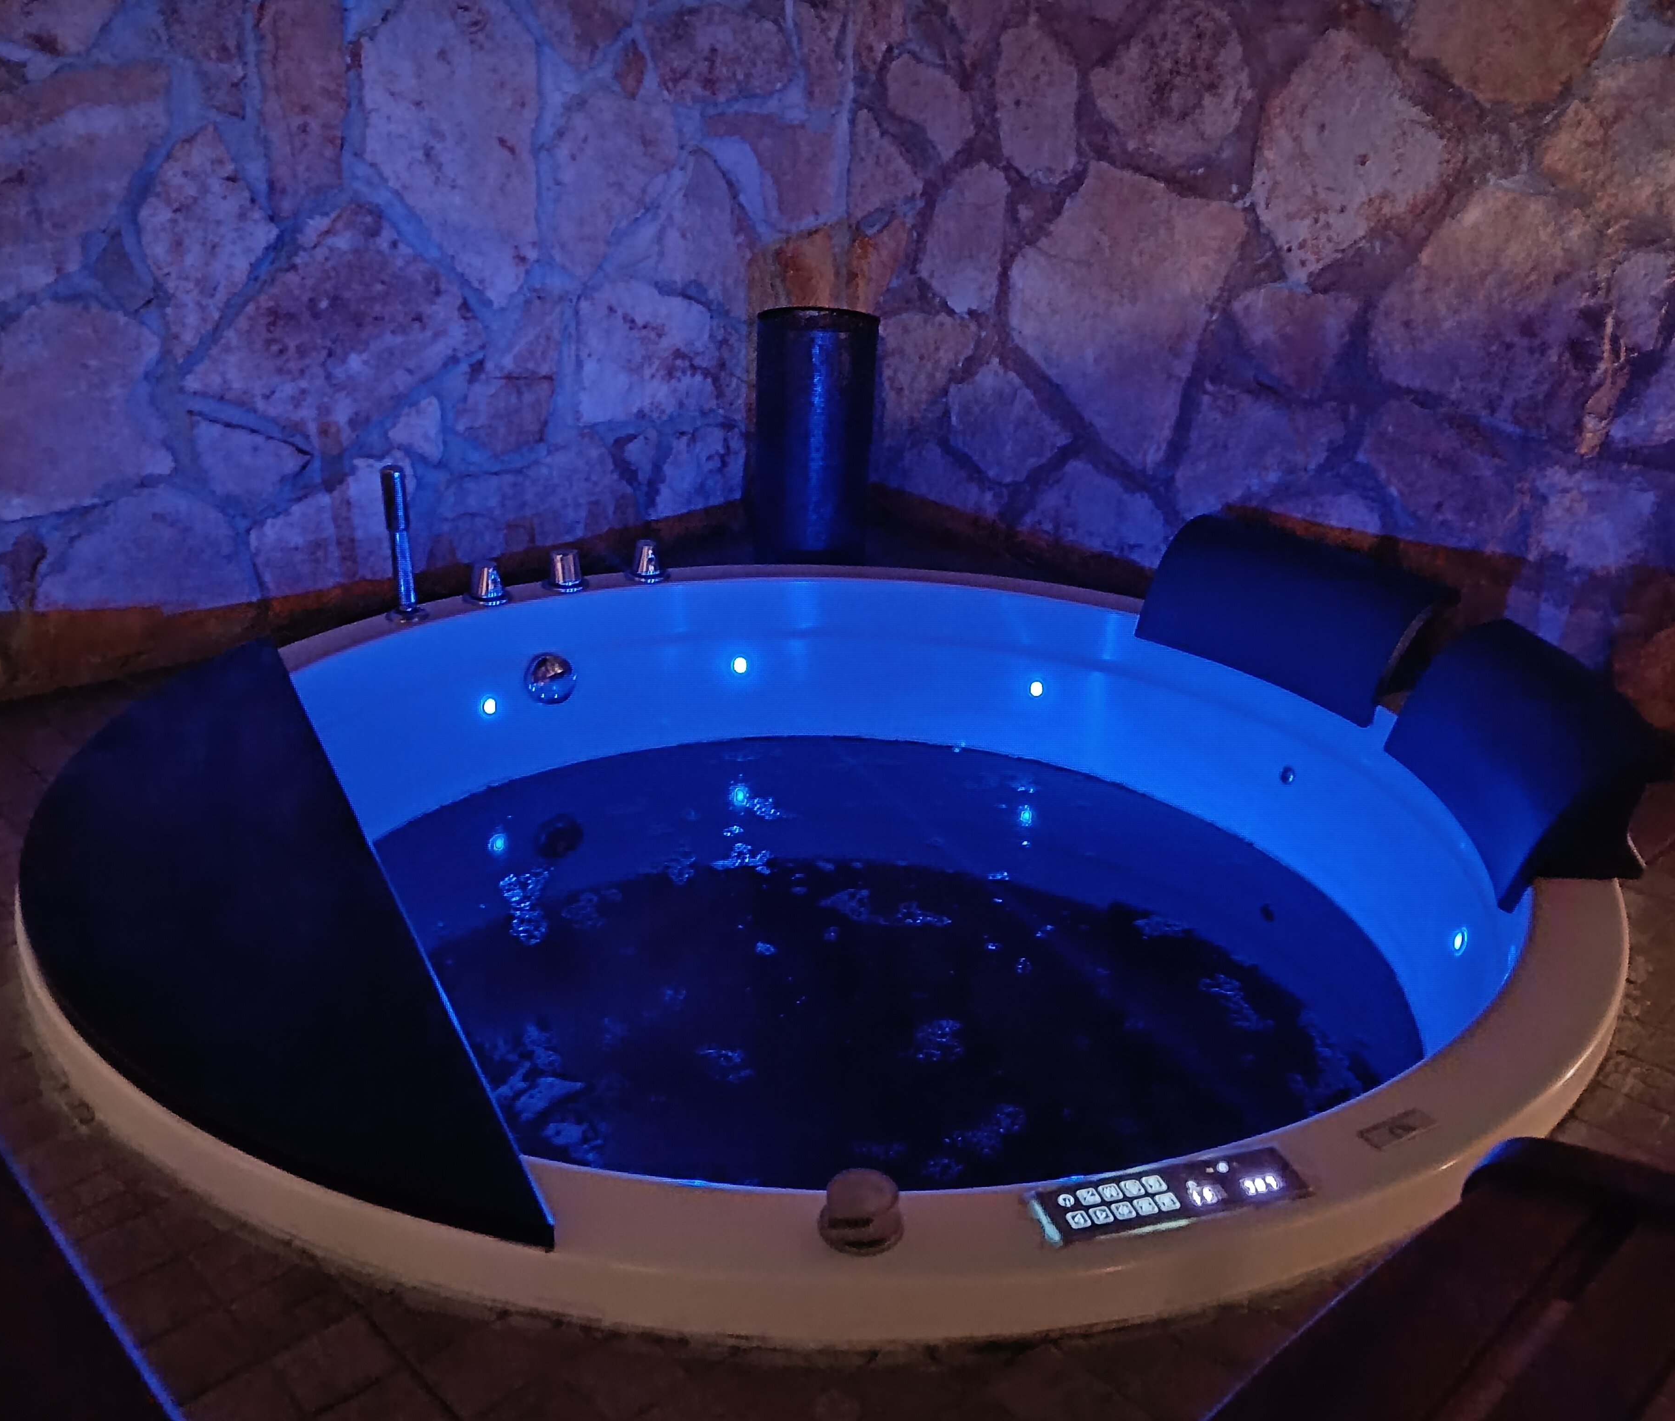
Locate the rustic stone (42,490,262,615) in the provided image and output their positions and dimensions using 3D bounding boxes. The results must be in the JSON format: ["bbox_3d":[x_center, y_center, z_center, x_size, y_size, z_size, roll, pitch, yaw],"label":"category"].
[{"bbox_3d":[-1.056,-0.250,2.235,0.100,0.193,0.317,20,28,39],"label":"rustic stone"}]

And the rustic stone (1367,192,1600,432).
[{"bbox_3d":[0.943,-0.579,2.122,0.110,0.325,0.326,-18,29,-40],"label":"rustic stone"}]

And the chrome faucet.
[{"bbox_3d":[-0.650,-0.249,2.196,0.062,0.230,0.062,17,27,35],"label":"chrome faucet"}]

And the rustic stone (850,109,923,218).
[{"bbox_3d":[0.123,-1.109,2.988,0.100,0.205,0.216,-17,28,-39],"label":"rustic stone"}]

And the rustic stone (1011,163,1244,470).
[{"bbox_3d":[0.539,-0.708,2.658,0.120,0.522,0.513,-17,28,-39],"label":"rustic stone"}]

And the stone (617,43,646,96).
[{"bbox_3d":[-0.347,-1.053,2.423,0.061,0.084,0.050,-19,29,-41],"label":"stone"}]

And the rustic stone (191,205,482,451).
[{"bbox_3d":[-0.766,-0.574,2.217,0.475,0.357,0.100,-19,29,-41],"label":"rustic stone"}]

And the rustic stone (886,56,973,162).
[{"bbox_3d":[0.191,-1.129,2.767,0.090,0.180,0.229,-18,29,-40],"label":"rustic stone"}]

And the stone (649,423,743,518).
[{"bbox_3d":[-0.297,-0.479,2.915,0.090,0.166,0.252,20,28,39],"label":"stone"}]

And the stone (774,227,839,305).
[{"bbox_3d":[-0.085,-0.874,2.997,0.090,0.204,0.184,20,28,39],"label":"stone"}]

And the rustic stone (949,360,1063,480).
[{"bbox_3d":[0.336,-0.549,2.811,0.090,0.224,0.292,-18,29,-40],"label":"rustic stone"}]

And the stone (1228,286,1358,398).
[{"bbox_3d":[0.712,-0.574,2.287,0.080,0.158,0.200,-19,29,-41],"label":"stone"}]

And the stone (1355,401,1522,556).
[{"bbox_3d":[0.923,-0.355,2.210,0.090,0.194,0.272,-18,29,-40],"label":"stone"}]

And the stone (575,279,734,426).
[{"bbox_3d":[-0.370,-0.692,2.836,0.100,0.272,0.390,20,28,39],"label":"stone"}]

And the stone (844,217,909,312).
[{"bbox_3d":[0.109,-0.910,3.076,0.100,0.226,0.191,-17,28,-39],"label":"stone"}]

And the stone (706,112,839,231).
[{"bbox_3d":[-0.138,-0.983,2.698,0.310,0.198,0.080,-19,29,-41],"label":"stone"}]

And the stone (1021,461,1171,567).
[{"bbox_3d":[0.475,-0.360,2.623,0.080,0.166,0.319,-19,29,-41],"label":"stone"}]

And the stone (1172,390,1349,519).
[{"bbox_3d":[0.689,-0.403,2.374,0.080,0.222,0.284,-19,29,-41],"label":"stone"}]

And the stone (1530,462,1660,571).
[{"bbox_3d":[1.069,-0.287,2.069,0.090,0.148,0.179,-18,29,-40],"label":"stone"}]

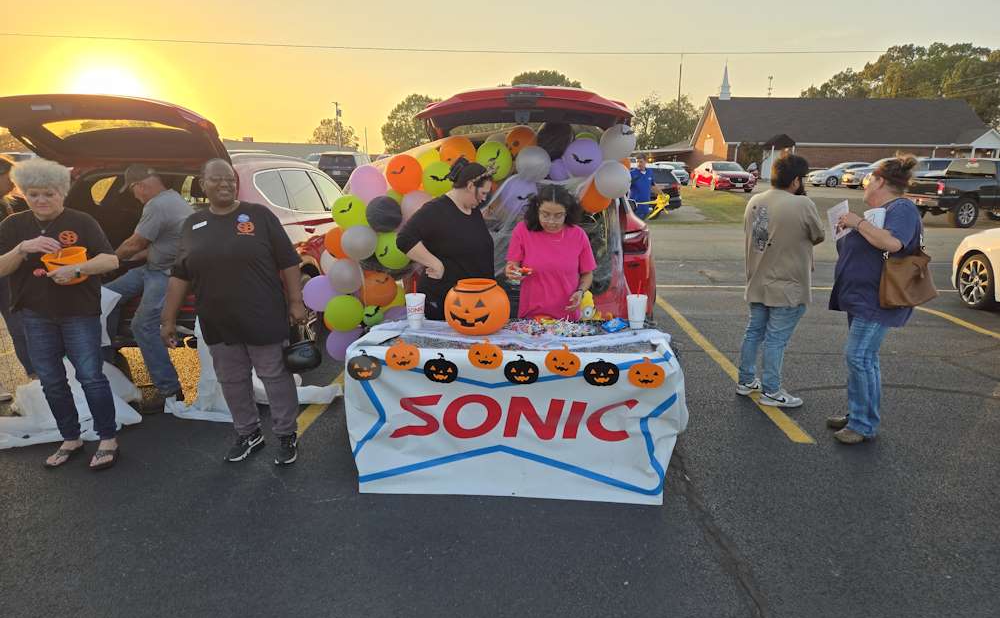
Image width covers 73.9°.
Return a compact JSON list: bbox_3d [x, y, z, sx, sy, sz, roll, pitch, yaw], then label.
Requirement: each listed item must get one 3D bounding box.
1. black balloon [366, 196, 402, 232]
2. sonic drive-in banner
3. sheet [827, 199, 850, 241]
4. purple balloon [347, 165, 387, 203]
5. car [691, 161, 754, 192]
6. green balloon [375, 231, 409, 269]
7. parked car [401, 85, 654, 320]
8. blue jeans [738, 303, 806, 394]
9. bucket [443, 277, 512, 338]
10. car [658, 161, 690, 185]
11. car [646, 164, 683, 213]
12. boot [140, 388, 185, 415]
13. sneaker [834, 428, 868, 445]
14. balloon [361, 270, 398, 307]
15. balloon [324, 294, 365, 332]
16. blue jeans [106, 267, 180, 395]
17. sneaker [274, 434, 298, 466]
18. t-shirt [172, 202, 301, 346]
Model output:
[{"bbox_3d":[-0.834,-0.681,4.800,0.260,0.270,0.260,1,13,0],"label":"black balloon"},{"bbox_3d":[0.062,0.530,3.295,1.600,0.790,0.280,1,13,4],"label":"sonic drive-in banner"},{"bbox_3d":[1.988,-0.517,3.880,0.140,0.216,0.010,-31,30,-3],"label":"sheet"},{"bbox_3d":[-0.957,-0.903,4.800,0.270,0.280,0.270,1,13,0],"label":"purple balloon"},{"bbox_3d":[11.228,-6.715,33.833,1.840,1.450,4.800,1,13,1],"label":"car"},{"bbox_3d":[-0.701,-0.380,4.350,0.245,0.260,0.245,0,13,0],"label":"green balloon"},{"bbox_3d":[0.352,-0.839,6.717,1.900,2.080,4.750,1,12,4],"label":"parked car"},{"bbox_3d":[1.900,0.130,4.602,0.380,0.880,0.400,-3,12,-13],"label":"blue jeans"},{"bbox_3d":[-0.118,0.003,3.491,0.345,0.265,0.345,0,12,0],"label":"bucket"},{"bbox_3d":[10.745,-8.662,42.621,1.870,1.650,4.600,-1,13,-6],"label":"car"},{"bbox_3d":[4.891,-4.610,25.091,1.900,1.700,4.700,-1,13,-8],"label":"car"},{"bbox_3d":[-2.193,0.606,4.367,0.290,0.130,0.110,-3,13,-17],"label":"boot"},{"bbox_3d":[2.084,0.756,3.895,0.265,0.105,0.100,2,12,8],"label":"sneaker"},{"bbox_3d":[-0.880,-0.150,4.850,0.265,0.280,0.265,1,13,0],"label":"balloon"},{"bbox_3d":[-1.095,0.028,4.680,0.275,0.265,0.275,1,13,0],"label":"balloon"},{"bbox_3d":[-2.364,0.127,4.356,0.520,0.870,0.420,0,13,-3],"label":"blue jeans"},{"bbox_3d":[-1.201,0.755,3.736,0.105,0.120,0.280,-1,13,-7],"label":"sneaker"},{"bbox_3d":[-1.414,-0.188,3.620,0.660,0.800,0.380,-1,13,-7],"label":"t-shirt"}]

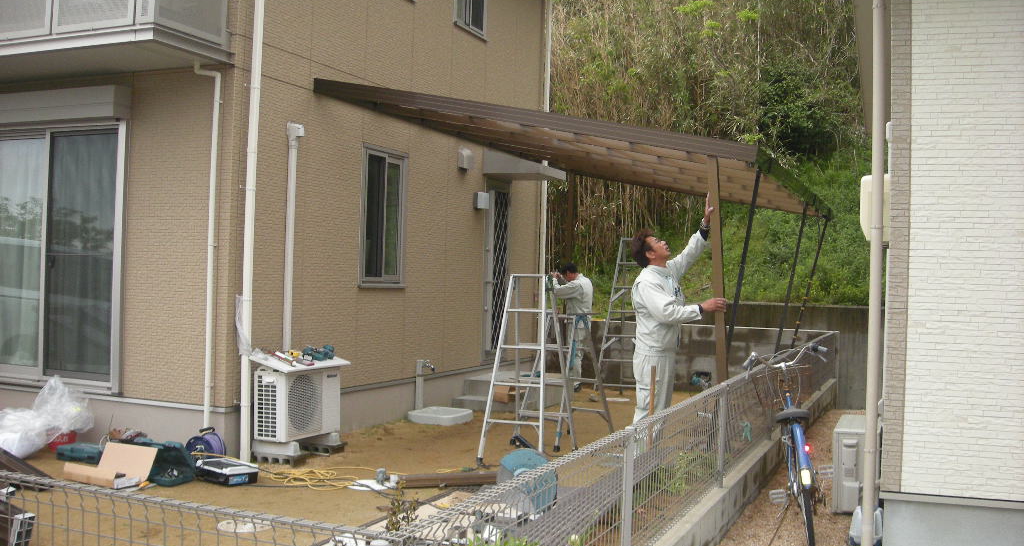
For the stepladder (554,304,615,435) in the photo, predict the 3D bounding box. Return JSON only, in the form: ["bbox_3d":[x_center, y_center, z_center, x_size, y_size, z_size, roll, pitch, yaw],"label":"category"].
[{"bbox_3d":[0.473,0.918,8.991,0.500,1.110,0.760,1,-1,32],"label":"stepladder"}]

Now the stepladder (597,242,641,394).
[{"bbox_3d":[1.404,0.560,12.095,0.620,1.950,1.250,2,-1,19],"label":"stepladder"}]

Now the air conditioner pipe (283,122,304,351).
[{"bbox_3d":[-1.829,-0.220,8.681,0.090,2.100,0.110,1,-1,23],"label":"air conditioner pipe"}]

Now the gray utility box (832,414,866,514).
[{"bbox_3d":[2.404,1.322,7.120,0.290,0.540,0.800,1,-1,22],"label":"gray utility box"}]

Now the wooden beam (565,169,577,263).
[{"bbox_3d":[0.750,0.071,13.784,0.090,2.850,0.090,1,-1,22],"label":"wooden beam"}]

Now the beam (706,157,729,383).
[{"bbox_3d":[1.550,0.313,7.687,0.070,2.330,0.070,-2,-1,22],"label":"beam"}]

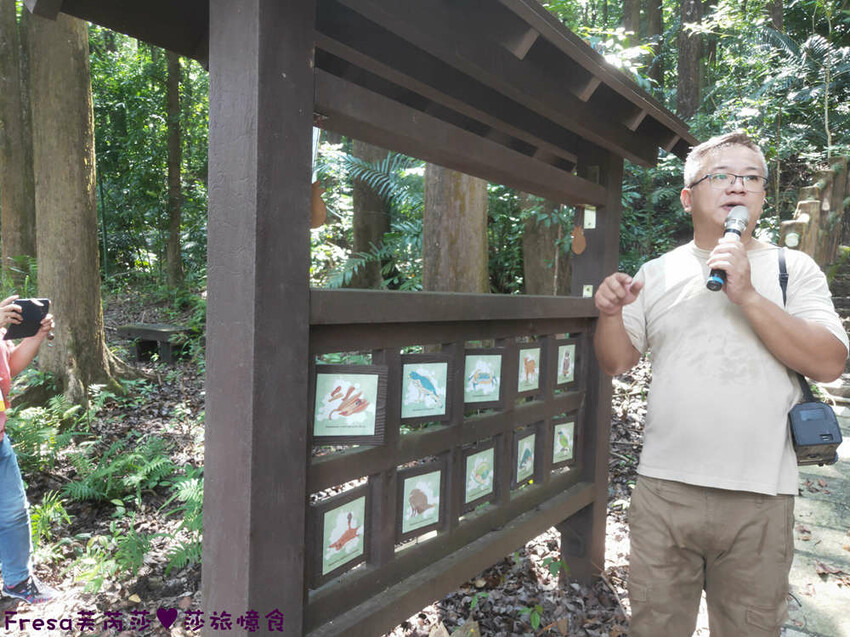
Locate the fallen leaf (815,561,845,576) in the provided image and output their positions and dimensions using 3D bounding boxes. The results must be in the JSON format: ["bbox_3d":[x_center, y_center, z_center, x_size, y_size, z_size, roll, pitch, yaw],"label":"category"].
[{"bbox_3d":[1.934,1.193,2.700,0.130,0.035,0.085,3,3,36],"label":"fallen leaf"}]

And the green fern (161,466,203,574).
[{"bbox_3d":[-1.062,0.964,2.720,0.440,0.400,0.420,2,2,0],"label":"green fern"}]

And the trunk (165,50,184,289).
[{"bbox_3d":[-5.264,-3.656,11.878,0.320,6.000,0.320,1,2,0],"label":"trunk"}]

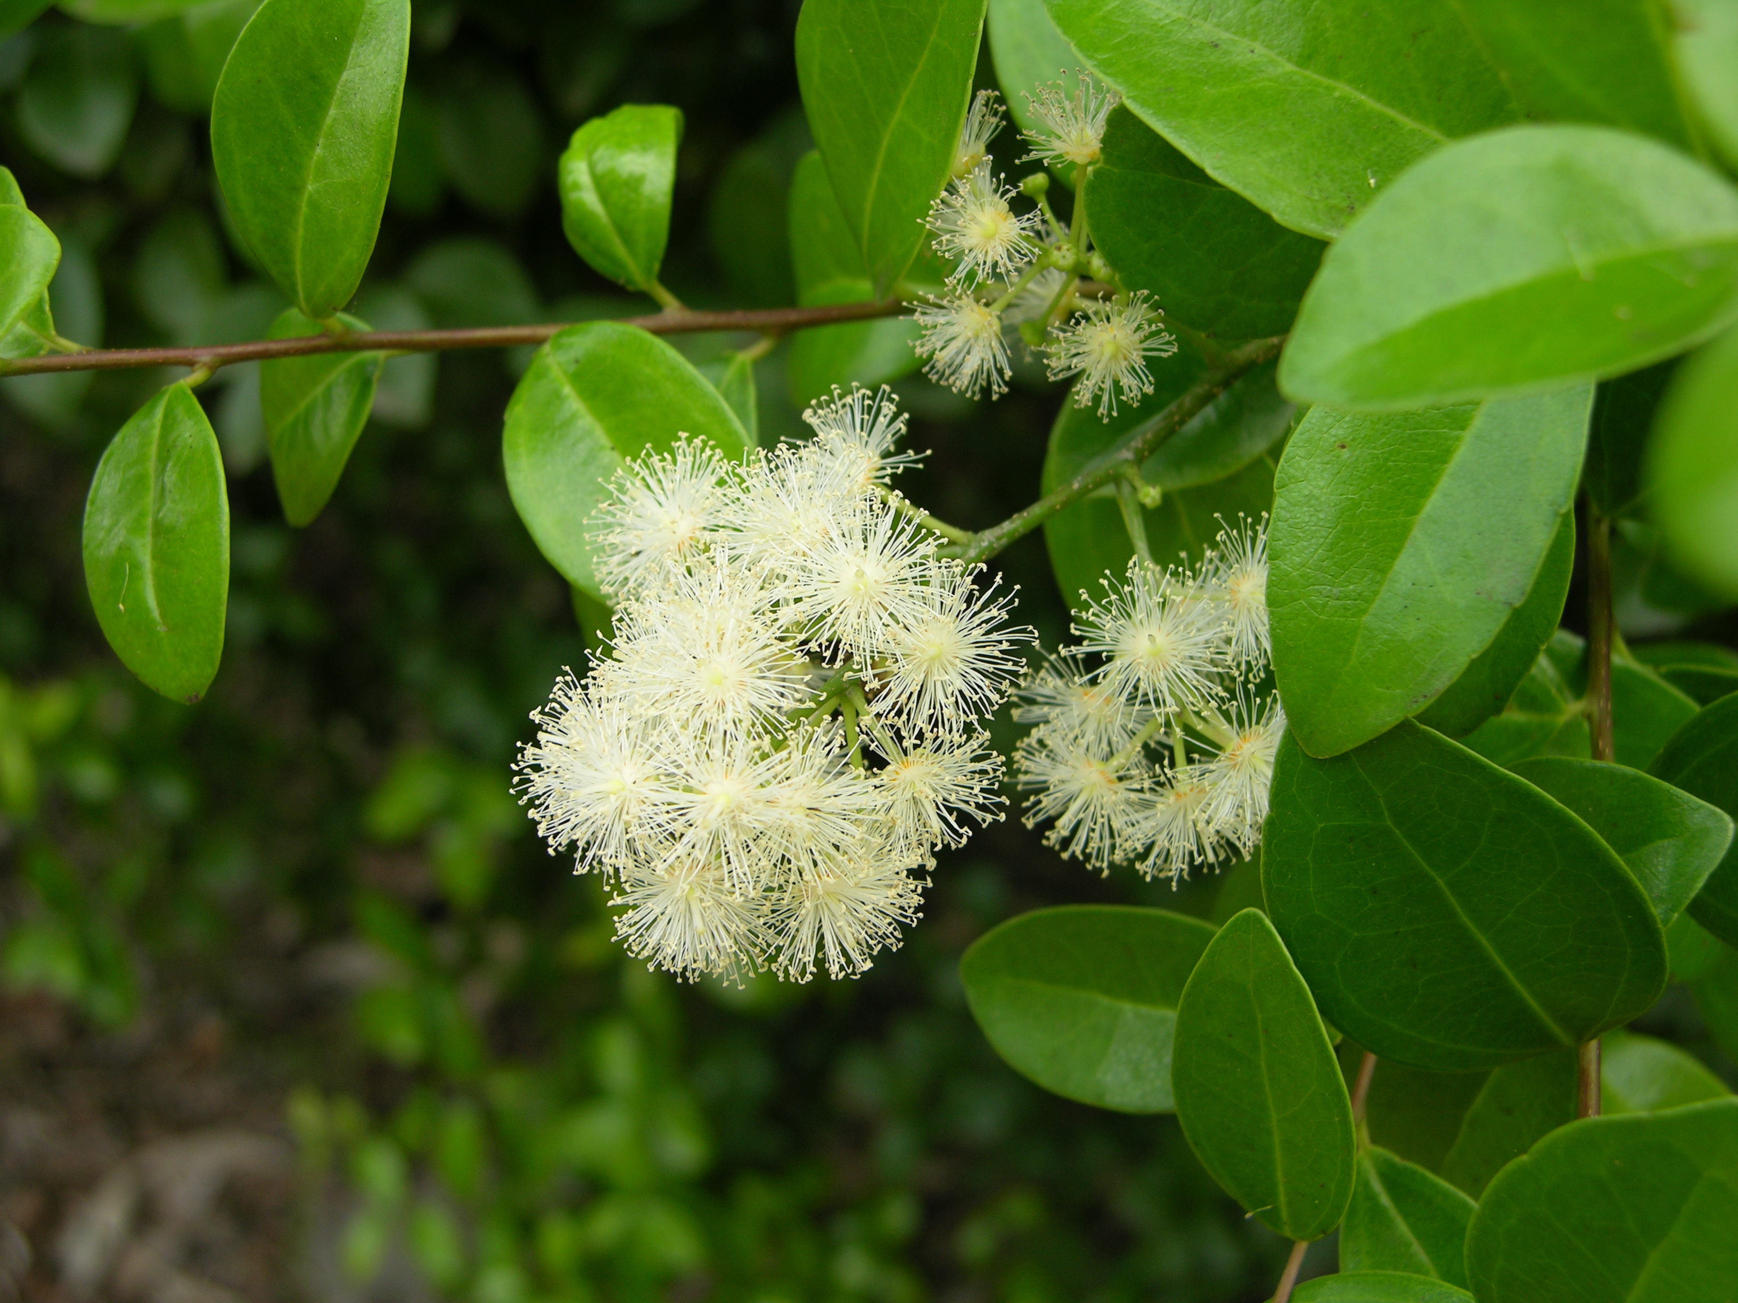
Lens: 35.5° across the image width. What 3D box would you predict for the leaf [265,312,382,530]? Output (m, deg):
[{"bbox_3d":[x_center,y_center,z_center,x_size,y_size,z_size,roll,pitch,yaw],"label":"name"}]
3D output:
[{"bbox_3d":[-0.075,-0.032,0.370,0.015,0.029,0.010,18,0,-7],"label":"leaf"}]

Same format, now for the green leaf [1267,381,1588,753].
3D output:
[{"bbox_3d":[0.064,-0.013,0.320,0.033,0.054,0.011,30,-9,12],"label":"green leaf"}]

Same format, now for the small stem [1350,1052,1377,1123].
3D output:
[{"bbox_3d":[0.069,0.060,0.375,0.002,0.011,0.002,16,-6,12],"label":"small stem"}]

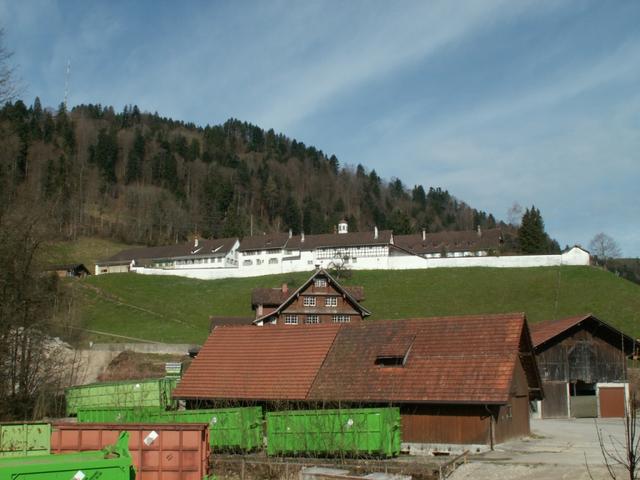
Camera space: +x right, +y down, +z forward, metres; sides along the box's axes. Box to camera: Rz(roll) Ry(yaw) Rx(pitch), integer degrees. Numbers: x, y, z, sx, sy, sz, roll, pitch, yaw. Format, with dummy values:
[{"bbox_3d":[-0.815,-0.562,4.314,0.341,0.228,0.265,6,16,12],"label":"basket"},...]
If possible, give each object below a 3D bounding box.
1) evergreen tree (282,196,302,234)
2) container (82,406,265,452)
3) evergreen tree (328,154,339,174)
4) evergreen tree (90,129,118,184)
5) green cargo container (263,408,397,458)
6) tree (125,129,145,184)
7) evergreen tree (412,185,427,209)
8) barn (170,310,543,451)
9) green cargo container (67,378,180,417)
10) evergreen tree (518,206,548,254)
[{"bbox_3d":[-11.441,-9.777,300.000,7.655,16.641,7.655,0,-11,0],"label":"evergreen tree"},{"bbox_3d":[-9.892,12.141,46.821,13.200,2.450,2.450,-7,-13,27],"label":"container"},{"bbox_3d":[7.863,-43.974,420.000,5.358,11.649,5.358,0,-11,0],"label":"evergreen tree"},{"bbox_3d":[-104.597,-40.528,350.000,12.503,27.181,12.503,0,-11,0],"label":"evergreen tree"},{"bbox_3d":[0.737,10.618,39.911,7.000,2.420,2.420,-8,-14,26],"label":"green cargo container"},{"bbox_3d":[-90.036,-40.528,350.000,8.931,27.181,8.931,0,-11,0],"label":"tree"},{"bbox_3d":[51.054,-22.320,370.000,6.609,12.315,6.609,0,-11,0],"label":"evergreen tree"},{"bbox_3d":[2.195,9.402,48.734,23.209,7.810,9.245,-6,-12,28],"label":"barn"},{"bbox_3d":[-14.823,11.969,54.396,8.800,2.250,2.400,-9,-14,25],"label":"green cargo container"},{"bbox_3d":[75.499,-3.006,255.000,9.760,17.681,9.760,0,-11,0],"label":"evergreen tree"}]

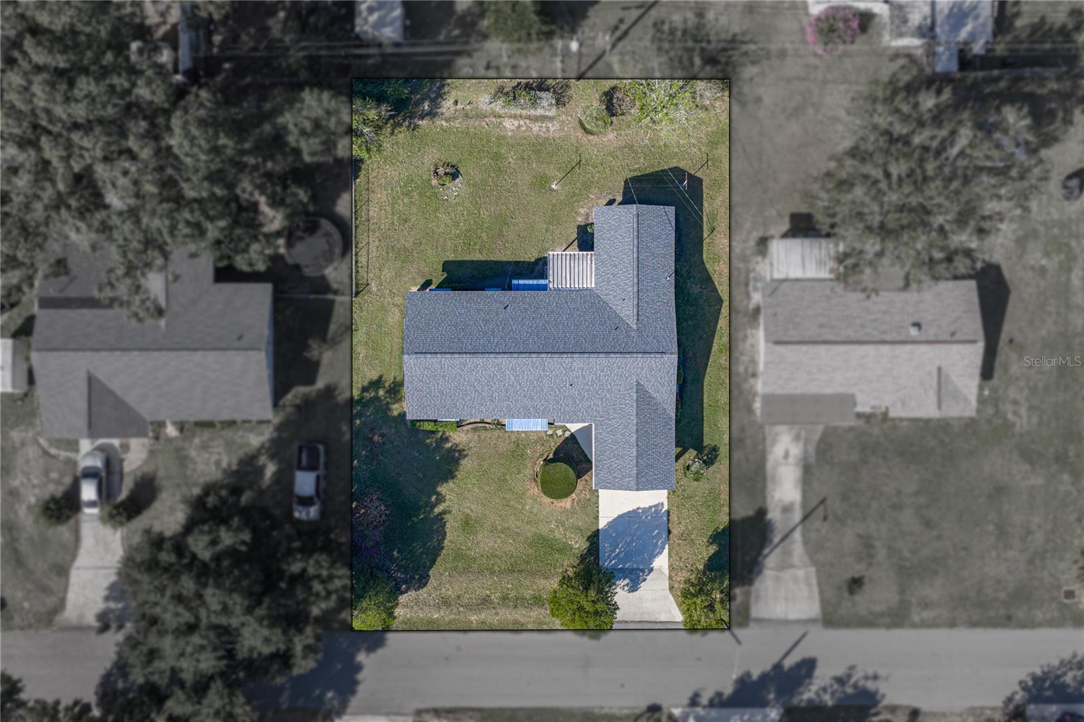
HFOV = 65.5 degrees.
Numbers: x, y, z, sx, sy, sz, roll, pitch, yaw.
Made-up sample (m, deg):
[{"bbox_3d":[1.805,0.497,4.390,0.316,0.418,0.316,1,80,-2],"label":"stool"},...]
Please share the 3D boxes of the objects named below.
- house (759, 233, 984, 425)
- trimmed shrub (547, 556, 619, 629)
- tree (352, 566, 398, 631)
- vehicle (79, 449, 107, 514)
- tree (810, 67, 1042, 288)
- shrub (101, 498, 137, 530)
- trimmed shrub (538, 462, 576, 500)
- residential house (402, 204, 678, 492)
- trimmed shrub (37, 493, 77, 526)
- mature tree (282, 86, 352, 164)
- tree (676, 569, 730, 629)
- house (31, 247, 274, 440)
[{"bbox_3d":[23.900,-2.300,62.350,15.800,4.300,13.800,0,90,0],"label":"house"},{"bbox_3d":[3.100,17.050,61.400,4.900,6.200,5.100,0,90,0],"label":"trimmed shrub"},{"bbox_3d":[-12.500,17.400,61.900,3.900,5.200,4.100,0,90,0],"label":"tree"},{"bbox_3d":[-34.203,9.265,64.226,1.800,1.470,4.680,0,90,1],"label":"vehicle"},{"bbox_3d":[26.800,-12.800,59.200,14.800,10.400,14.400,0,90,0],"label":"tree"},{"bbox_3d":[-31.750,11.450,63.400,2.300,2.200,2.300,0,90,0],"label":"shrub"},{"bbox_3d":[1.180,8.850,63.200,2.800,2.500,2.800,0,90,0],"label":"trimmed shrub"},{"bbox_3d":[-0.080,-0.980,62.400,19.700,4.300,20.900,0,90,0],"label":"residential house"},{"bbox_3d":[-36.450,11.200,63.400,2.400,2.200,2.400,0,90,0],"label":"trimmed shrub"},{"bbox_3d":[-16.100,-17.000,60.800,5.400,7.200,5.400,0,90,0],"label":"mature tree"},{"bbox_3d":[11.950,17.200,61.600,4.300,5.800,4.500,0,90,0],"label":"tree"},{"bbox_3d":[-28.300,-1.450,62.400,17.100,4.300,14.300,0,90,0],"label":"house"}]

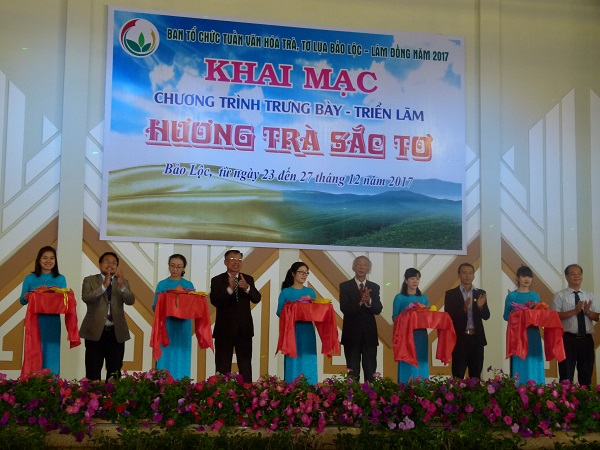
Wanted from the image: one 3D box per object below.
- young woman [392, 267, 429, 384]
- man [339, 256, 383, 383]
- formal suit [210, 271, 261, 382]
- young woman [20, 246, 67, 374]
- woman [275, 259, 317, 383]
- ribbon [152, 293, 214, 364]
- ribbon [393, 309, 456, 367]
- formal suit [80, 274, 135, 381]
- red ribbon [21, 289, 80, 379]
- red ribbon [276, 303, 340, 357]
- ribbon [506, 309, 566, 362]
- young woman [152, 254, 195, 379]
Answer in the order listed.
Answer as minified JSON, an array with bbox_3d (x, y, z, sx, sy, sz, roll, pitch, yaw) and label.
[{"bbox_3d":[1.141,1.209,11.179,0.420,1.572,0.400,3,-7,-17],"label":"young woman"},{"bbox_3d":[0.629,1.159,11.227,0.460,1.690,0.400,2,-8,-10],"label":"man"},{"bbox_3d":[-0.650,1.171,10.765,0.470,1.448,0.370,3,-7,-17],"label":"formal suit"},{"bbox_3d":[-2.433,1.022,10.261,0.440,1.647,0.400,3,-7,-18],"label":"young woman"},{"bbox_3d":[-0.025,1.159,10.879,0.420,1.575,0.400,3,-7,-18],"label":"woman"},{"bbox_3d":[-1.142,0.983,10.522,0.549,0.684,0.360,3,-8,-15],"label":"ribbon"},{"bbox_3d":[1.255,1.133,11.010,0.600,0.582,0.380,3,-7,-18],"label":"ribbon"},{"bbox_3d":[-1.873,1.158,10.445,0.480,1.371,0.370,3,-7,-19],"label":"formal suit"},{"bbox_3d":[-2.320,1.005,10.085,0.530,0.818,0.380,3,-7,-17],"label":"red ribbon"},{"bbox_3d":[0.084,1.042,10.789,0.557,0.553,0.360,3,-8,-15],"label":"red ribbon"},{"bbox_3d":[2.448,1.149,11.305,0.524,0.549,0.360,2,-8,-10],"label":"ribbon"},{"bbox_3d":[-1.258,1.096,10.771,0.420,1.638,0.460,3,-8,-15],"label":"young woman"}]

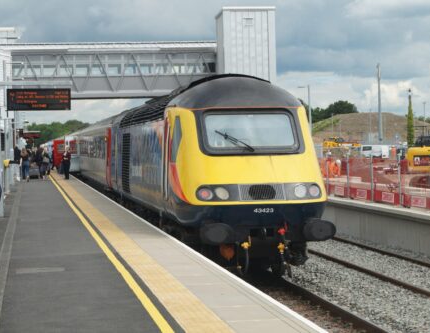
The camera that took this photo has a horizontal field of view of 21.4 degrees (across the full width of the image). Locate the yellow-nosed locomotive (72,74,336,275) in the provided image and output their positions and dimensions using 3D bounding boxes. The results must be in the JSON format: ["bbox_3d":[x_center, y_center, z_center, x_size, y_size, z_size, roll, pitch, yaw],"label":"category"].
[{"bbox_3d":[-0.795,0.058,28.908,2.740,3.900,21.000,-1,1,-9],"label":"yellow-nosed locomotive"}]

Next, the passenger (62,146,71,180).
[{"bbox_3d":[-7.316,-0.181,55.924,0.500,1.640,0.360,-1,1,5],"label":"passenger"}]

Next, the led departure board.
[{"bbox_3d":[-4.101,-1.555,26.616,1.450,0.520,0.250,-1,1,-9],"label":"led departure board"}]

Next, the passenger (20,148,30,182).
[{"bbox_3d":[-9.265,-0.124,55.328,0.500,1.640,0.500,-1,1,-9],"label":"passenger"}]

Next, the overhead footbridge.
[{"bbox_3d":[-6.506,-5.935,71.807,13.060,3.410,2.900,-1,1,-9],"label":"overhead footbridge"}]

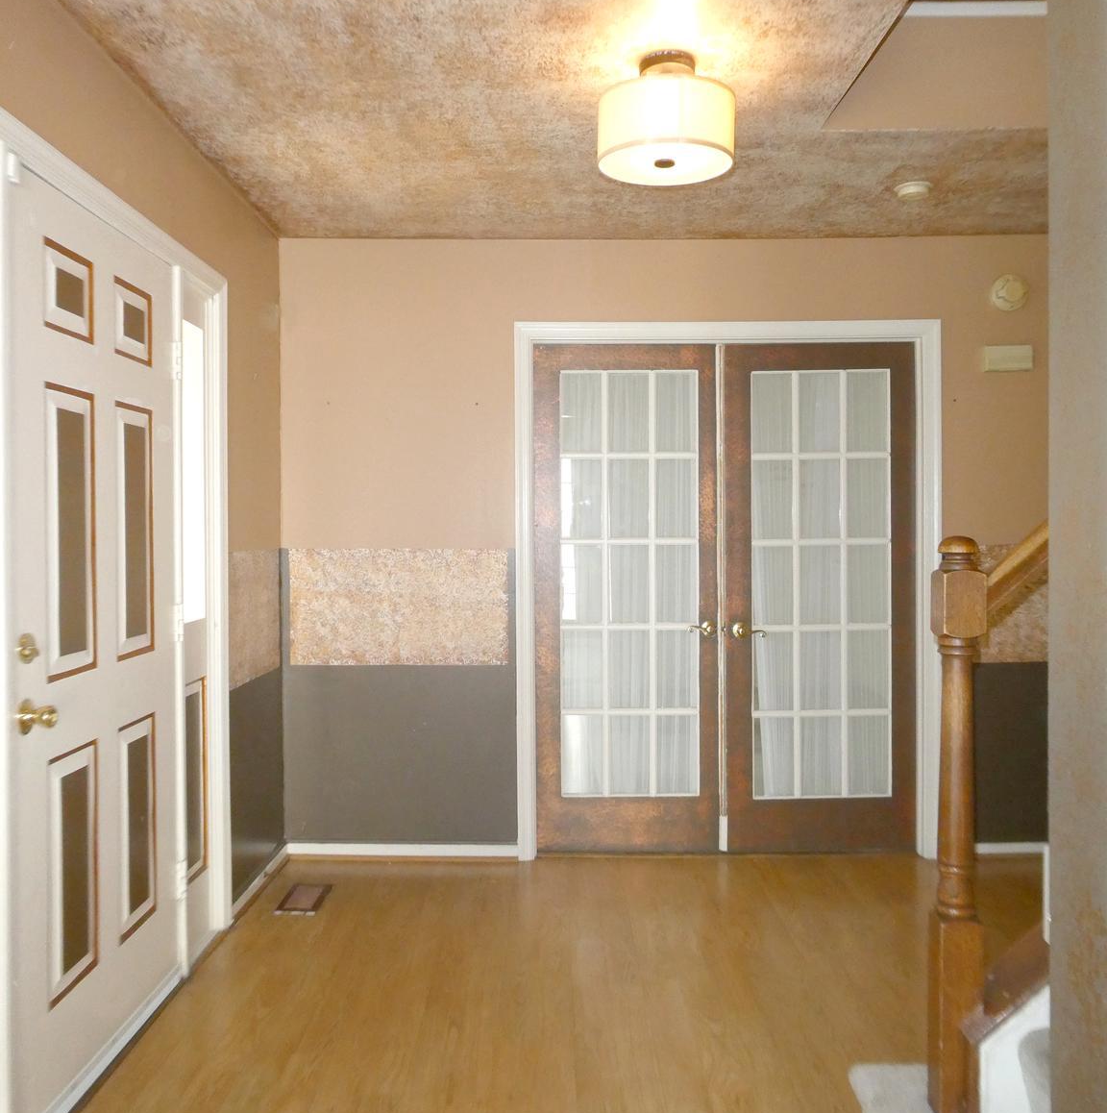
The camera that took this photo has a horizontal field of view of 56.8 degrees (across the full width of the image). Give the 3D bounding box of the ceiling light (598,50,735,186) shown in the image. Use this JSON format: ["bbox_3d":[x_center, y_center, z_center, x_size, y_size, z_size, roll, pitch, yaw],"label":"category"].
[{"bbox_3d":[0.284,-1.104,2.560,0.340,0.250,0.340,0,1,0],"label":"ceiling light"}]

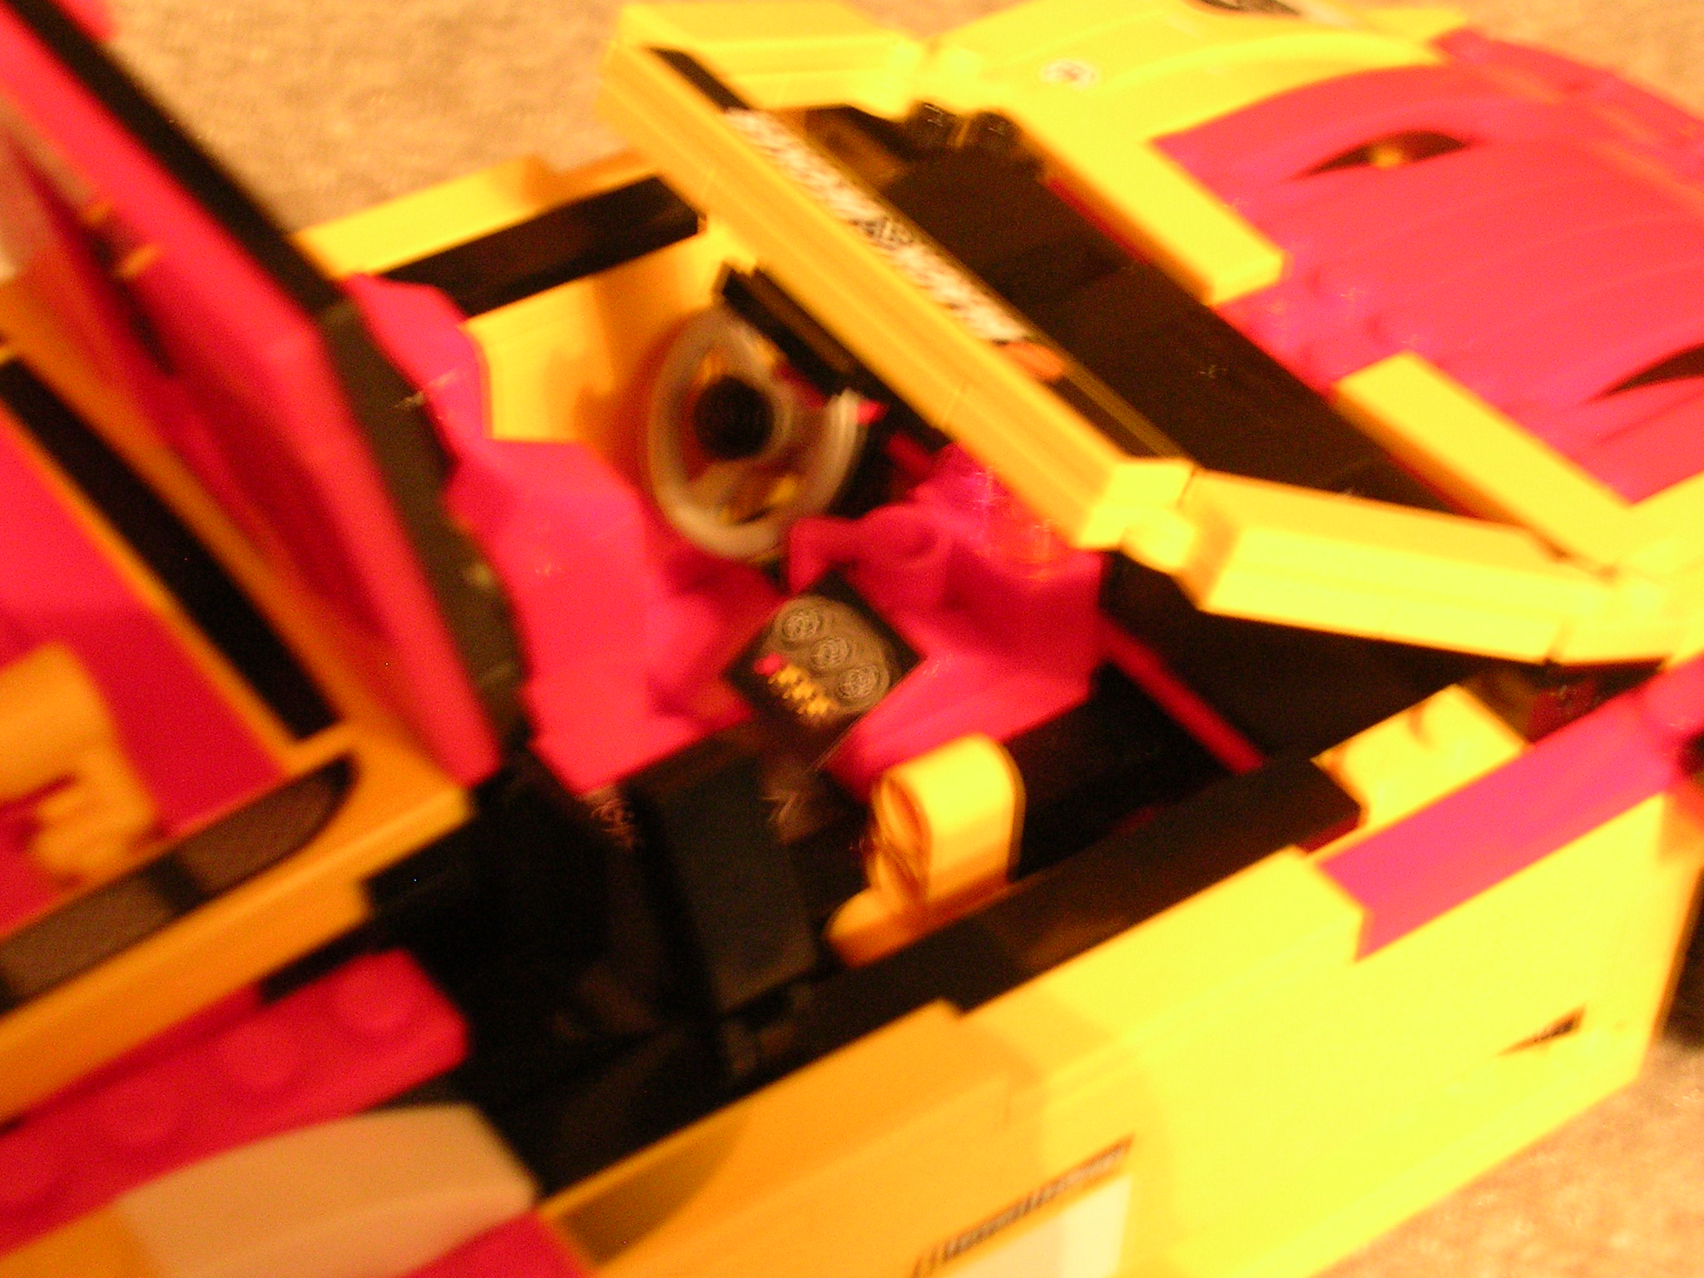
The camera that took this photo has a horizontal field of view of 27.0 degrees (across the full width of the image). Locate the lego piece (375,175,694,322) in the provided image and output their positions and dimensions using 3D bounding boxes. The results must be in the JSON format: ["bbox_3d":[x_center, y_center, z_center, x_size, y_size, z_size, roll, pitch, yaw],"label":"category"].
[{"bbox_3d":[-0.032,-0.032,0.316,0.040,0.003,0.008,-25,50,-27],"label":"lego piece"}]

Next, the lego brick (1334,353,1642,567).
[{"bbox_3d":[0.055,-0.014,0.304,0.008,0.003,0.030,-24,46,-27],"label":"lego brick"}]

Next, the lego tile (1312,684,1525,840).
[{"bbox_3d":[0.045,0.009,0.281,0.016,0.005,0.008,-25,50,-27],"label":"lego tile"}]

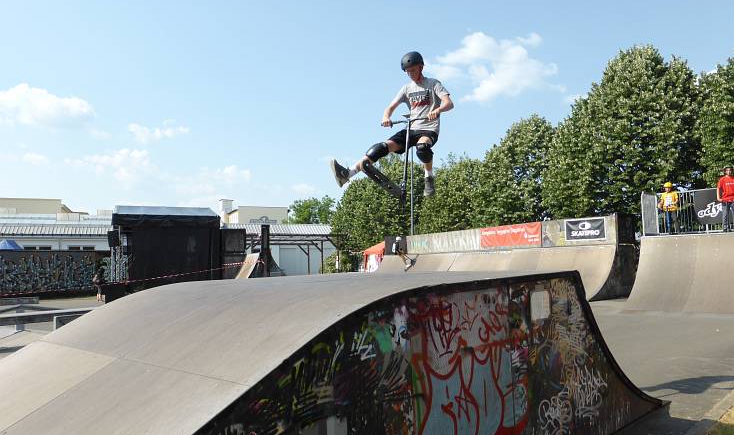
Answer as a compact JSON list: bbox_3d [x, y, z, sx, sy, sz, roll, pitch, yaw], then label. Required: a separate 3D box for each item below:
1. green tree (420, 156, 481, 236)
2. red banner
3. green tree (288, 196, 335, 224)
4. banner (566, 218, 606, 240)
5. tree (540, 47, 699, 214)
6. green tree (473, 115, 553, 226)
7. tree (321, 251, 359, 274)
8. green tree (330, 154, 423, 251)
[{"bbox_3d":[6.849,0.035,41.724,6.800,9.181,6.800,-1,-4,0],"label":"green tree"},{"bbox_3d":[6.249,0.827,25.146,0.040,0.945,3.707,1,-5,-30],"label":"red banner"},{"bbox_3d":[-6.805,2.321,72.252,7.200,9.900,7.000,-1,-4,0],"label":"green tree"},{"bbox_3d":[8.271,0.469,21.707,0.040,0.781,1.825,1,-5,-30],"label":"banner"},{"bbox_3d":[13.167,-2.721,30.356,7.700,12.652,7.700,-1,-4,0],"label":"tree"},{"bbox_3d":[10.071,-1.155,36.076,7.100,10.544,7.100,-1,-4,0],"label":"green tree"},{"bbox_3d":[-1.959,3.576,40.969,2.800,2.429,2.600,-1,-4,0],"label":"tree"},{"bbox_3d":[0.793,-0.001,48.276,7.800,10.535,7.600,-1,-4,0],"label":"green tree"}]

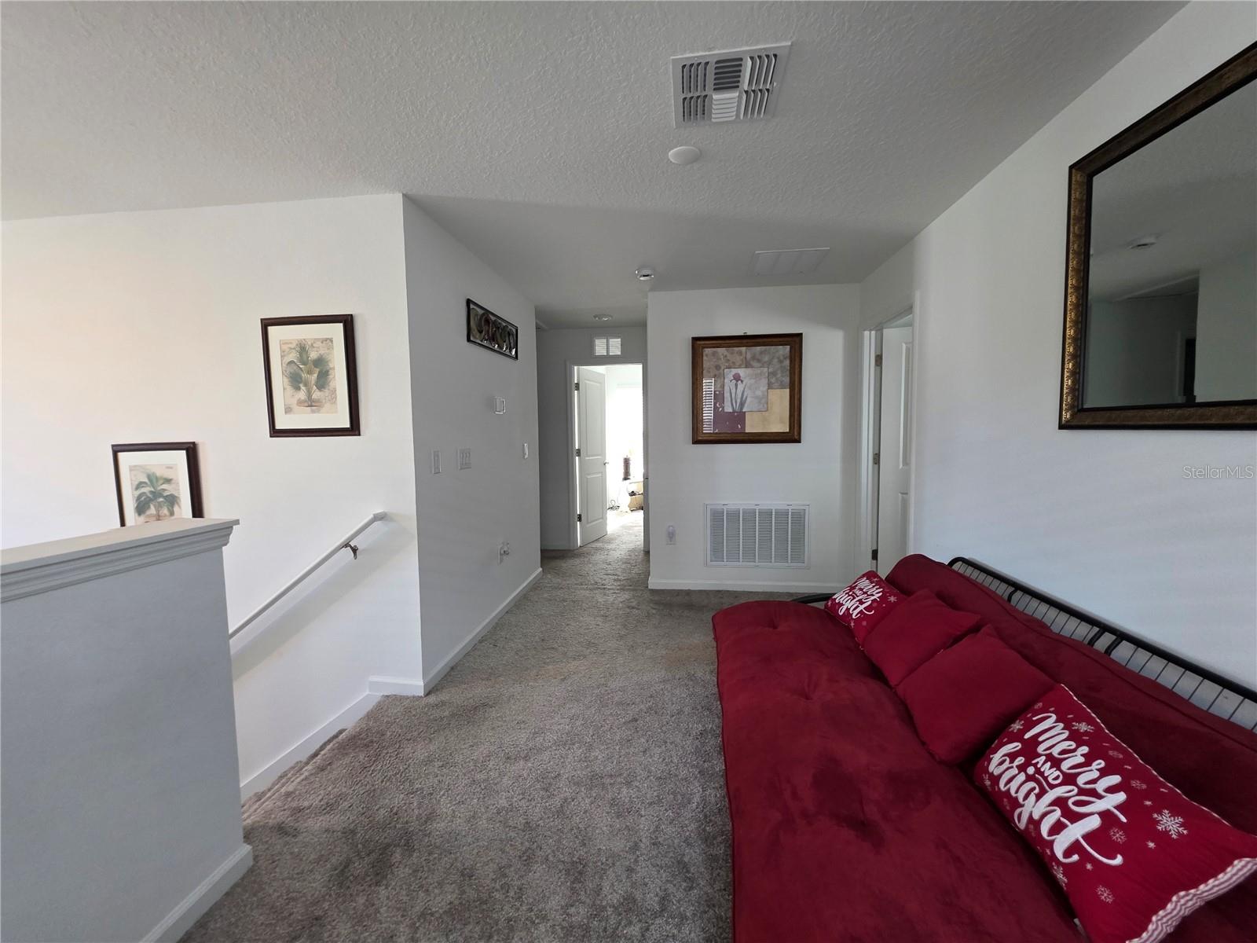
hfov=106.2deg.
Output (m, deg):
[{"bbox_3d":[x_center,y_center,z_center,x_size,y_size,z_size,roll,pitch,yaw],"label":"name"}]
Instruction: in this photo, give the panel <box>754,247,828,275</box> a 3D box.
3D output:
[{"bbox_3d":[1.047,-1.389,3.141,0.452,0.015,0.443,0,5,7],"label":"panel"}]

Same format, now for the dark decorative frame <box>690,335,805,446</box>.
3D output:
[{"bbox_3d":[0.938,-0.647,3.763,0.850,0.851,0.030,0,5,7],"label":"dark decorative frame"}]

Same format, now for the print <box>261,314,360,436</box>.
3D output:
[{"bbox_3d":[-1.558,-0.459,2.318,0.470,0.577,0.025,0,5,7],"label":"print"}]

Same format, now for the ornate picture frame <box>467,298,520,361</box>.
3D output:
[{"bbox_3d":[-0.919,-0.951,3.270,0.030,0.256,0.806,0,5,7],"label":"ornate picture frame"}]

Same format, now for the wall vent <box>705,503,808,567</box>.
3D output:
[{"bbox_3d":[1.048,0.526,3.855,0.828,0.520,0.015,0,5,7],"label":"wall vent"}]

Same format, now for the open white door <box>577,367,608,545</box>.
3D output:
[{"bbox_3d":[-0.425,-0.174,5.686,0.035,2.030,0.750,1,5,21],"label":"open white door"}]

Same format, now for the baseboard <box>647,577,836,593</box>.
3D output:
[{"bbox_3d":[0.983,0.948,3.898,1.633,0.085,0.015,0,5,7],"label":"baseboard"}]

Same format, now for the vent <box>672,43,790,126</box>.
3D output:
[{"bbox_3d":[0.321,-1.252,1.557,0.345,0.015,0.328,0,5,7],"label":"vent"}]

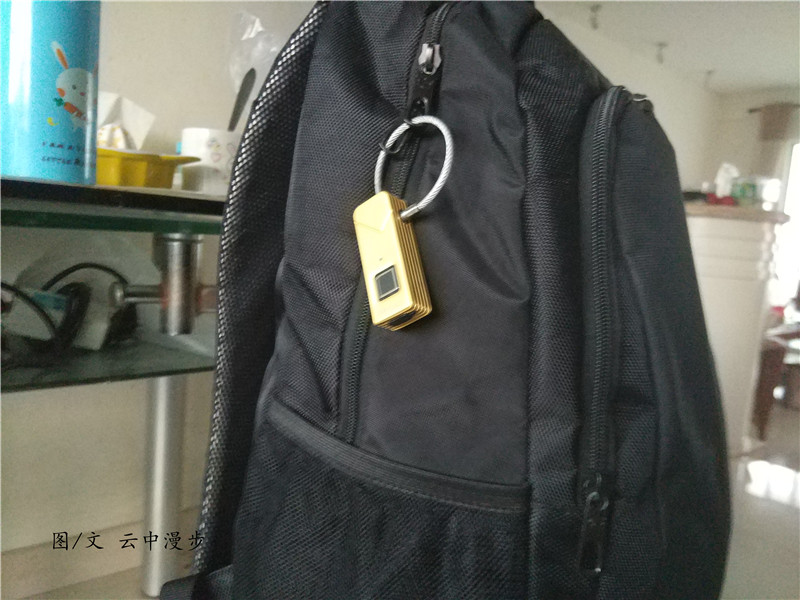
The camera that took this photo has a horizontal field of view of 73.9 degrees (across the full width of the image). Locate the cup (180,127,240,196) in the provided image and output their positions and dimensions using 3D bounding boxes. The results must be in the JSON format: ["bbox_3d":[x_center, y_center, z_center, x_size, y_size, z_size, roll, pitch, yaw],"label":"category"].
[{"bbox_3d":[-0.193,-0.142,0.570,0.081,0.084,0.081,2,5,-17],"label":"cup"}]

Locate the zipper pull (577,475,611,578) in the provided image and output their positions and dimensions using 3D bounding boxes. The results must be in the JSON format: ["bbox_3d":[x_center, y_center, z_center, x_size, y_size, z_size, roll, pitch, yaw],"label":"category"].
[{"bbox_3d":[0.100,0.116,0.275,0.013,0.053,0.009,4,5,3],"label":"zipper pull"}]

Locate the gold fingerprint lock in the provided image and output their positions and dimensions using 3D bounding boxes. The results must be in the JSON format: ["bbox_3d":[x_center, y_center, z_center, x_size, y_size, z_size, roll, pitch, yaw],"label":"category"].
[{"bbox_3d":[0.007,-0.048,0.300,0.058,0.120,0.031,-27,-29,28],"label":"gold fingerprint lock"}]

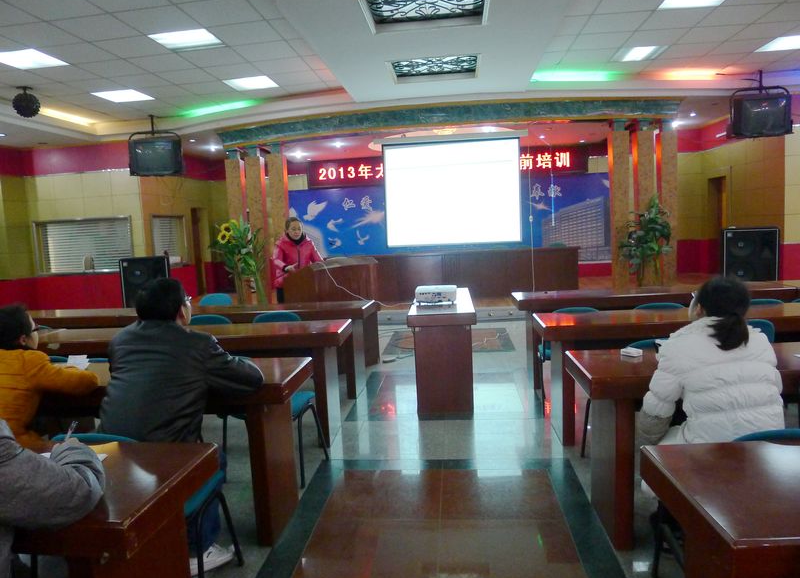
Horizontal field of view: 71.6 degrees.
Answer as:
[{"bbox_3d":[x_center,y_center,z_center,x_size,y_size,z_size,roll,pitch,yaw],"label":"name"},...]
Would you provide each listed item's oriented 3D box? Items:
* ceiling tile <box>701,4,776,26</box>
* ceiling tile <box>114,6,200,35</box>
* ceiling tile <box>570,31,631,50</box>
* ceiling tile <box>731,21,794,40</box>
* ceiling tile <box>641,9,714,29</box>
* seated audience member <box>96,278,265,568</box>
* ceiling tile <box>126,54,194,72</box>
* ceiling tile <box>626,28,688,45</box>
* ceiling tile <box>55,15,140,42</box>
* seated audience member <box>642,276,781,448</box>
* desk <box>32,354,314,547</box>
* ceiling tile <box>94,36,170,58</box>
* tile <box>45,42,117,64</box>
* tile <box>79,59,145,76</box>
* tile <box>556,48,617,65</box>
[{"bbox_3d":[3.465,-2.814,5.716,0.600,0.020,0.590,-2,6,6],"label":"ceiling tile"},{"bbox_3d":[-2.181,-2.443,5.039,0.600,0.020,0.600,-2,7,6],"label":"ceiling tile"},{"bbox_3d":[2.261,-2.782,6.272,0.600,0.020,0.600,-2,7,6],"label":"ceiling tile"},{"bbox_3d":[4.080,-2.903,6.239,0.600,0.020,0.600,-2,6,6],"label":"ceiling tile"},{"bbox_3d":[2.833,-2.786,5.715,0.600,0.020,0.600,-2,6,6],"label":"ceiling tile"},{"bbox_3d":[-0.880,0.577,2.309,0.640,1.260,0.660,-2,6,12],"label":"seated audience member"},{"bbox_3d":[-2.627,-2.526,6.248,0.600,0.020,0.600,-2,7,6],"label":"ceiling tile"},{"bbox_3d":[2.927,-2.853,6.298,0.600,0.020,0.590,-2,6,6],"label":"ceiling tile"},{"bbox_3d":[-2.795,-2.421,5.146,0.600,0.020,0.600,-2,7,6],"label":"ceiling tile"},{"bbox_3d":[1.114,0.541,2.059,0.500,1.200,0.700,-3,7,3],"label":"seated audience member"},{"bbox_3d":[-1.492,0.803,2.826,2.100,0.770,0.510,-2,7,6],"label":"desk"},{"bbox_3d":[-2.748,-2.502,5.730,0.600,0.020,0.600,-2,6,6],"label":"ceiling tile"},{"bbox_3d":[-3.407,-2.524,5.954,0.600,0.020,0.590,-2,6,6],"label":"tile"},{"bbox_3d":[-3.364,-2.590,6.536,0.600,0.020,0.590,-2,6,6],"label":"tile"},{"bbox_3d":[2.323,-2.856,6.862,0.600,0.020,0.600,-2,7,6],"label":"tile"}]

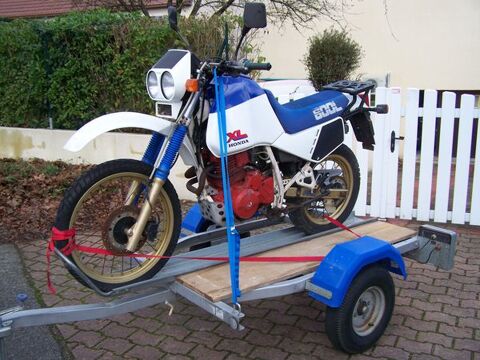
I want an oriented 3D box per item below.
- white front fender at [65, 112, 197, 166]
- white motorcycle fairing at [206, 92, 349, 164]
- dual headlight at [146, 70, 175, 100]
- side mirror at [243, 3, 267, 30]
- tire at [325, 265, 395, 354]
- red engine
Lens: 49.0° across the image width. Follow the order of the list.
[{"bbox_3d":[-0.539,-0.186,2.620,0.690,0.295,0.140,-8,13,-36],"label":"white front fender"},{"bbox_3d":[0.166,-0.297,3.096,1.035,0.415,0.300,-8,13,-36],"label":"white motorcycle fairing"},{"bbox_3d":[-0.373,-0.484,2.692,0.090,0.150,0.290,-8,13,-36],"label":"dual headlight"},{"bbox_3d":[0.072,-0.793,2.556,0.132,0.130,0.045,7,13,36],"label":"side mirror"},{"bbox_3d":[0.692,0.729,2.996,0.495,0.495,0.140,-8,13,-36],"label":"tire"},{"bbox_3d":[-0.053,-0.001,3.020,0.425,0.415,0.320,-8,13,-36],"label":"red engine"}]

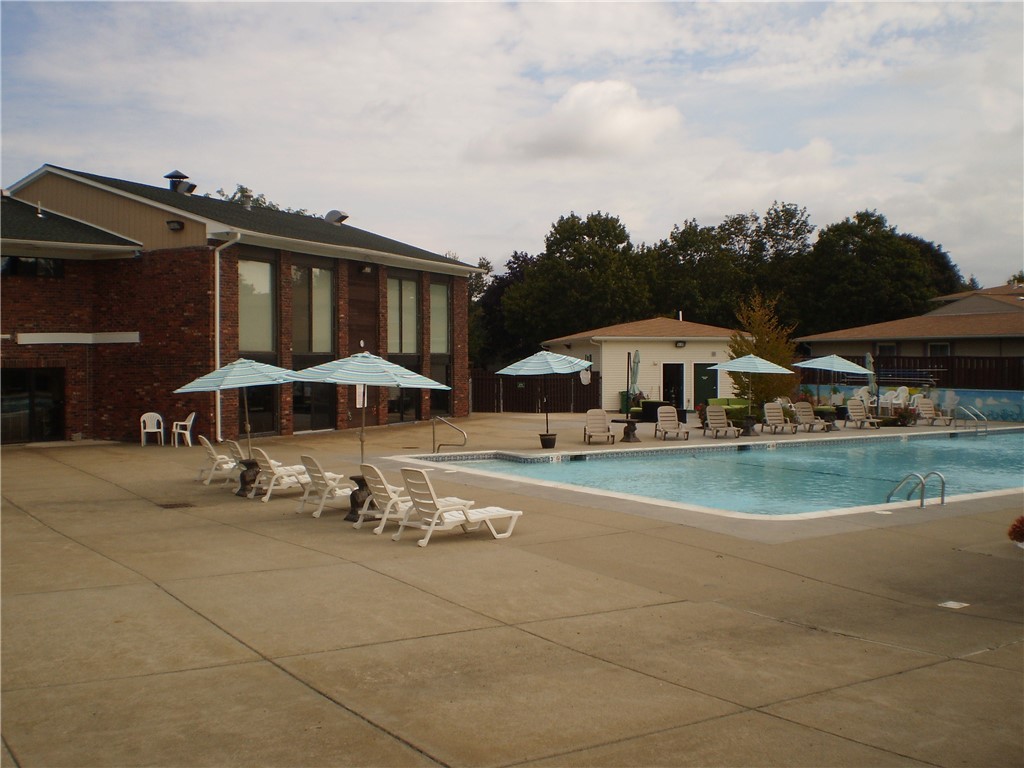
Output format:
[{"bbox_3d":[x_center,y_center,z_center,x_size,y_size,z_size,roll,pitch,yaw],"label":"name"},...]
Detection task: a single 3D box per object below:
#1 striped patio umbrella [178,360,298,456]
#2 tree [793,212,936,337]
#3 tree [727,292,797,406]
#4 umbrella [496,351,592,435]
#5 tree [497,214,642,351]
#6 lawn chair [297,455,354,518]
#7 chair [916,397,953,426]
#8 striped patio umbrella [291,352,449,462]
[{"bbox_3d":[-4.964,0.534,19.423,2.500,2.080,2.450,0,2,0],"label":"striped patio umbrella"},{"bbox_3d":[25.084,-6.012,75.859,10.420,12.730,9.500,0,2,0],"label":"tree"},{"bbox_3d":[8.892,-0.842,37.480,2.600,4.550,2.600,0,1,0],"label":"tree"},{"bbox_3d":[0.870,0.299,28.520,2.550,2.330,2.500,0,2,0],"label":"umbrella"},{"bbox_3d":[3.977,-5.371,69.875,9.460,11.800,9.000,0,2,0],"label":"tree"},{"bbox_3d":[-2.411,1.502,16.210,1.600,0.880,0.680,-1,2,-34],"label":"lawn chair"},{"bbox_3d":[14.563,0.985,36.762,0.680,0.930,1.580,0,1,-9],"label":"chair"},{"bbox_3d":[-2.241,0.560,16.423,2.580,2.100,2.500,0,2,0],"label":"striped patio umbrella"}]

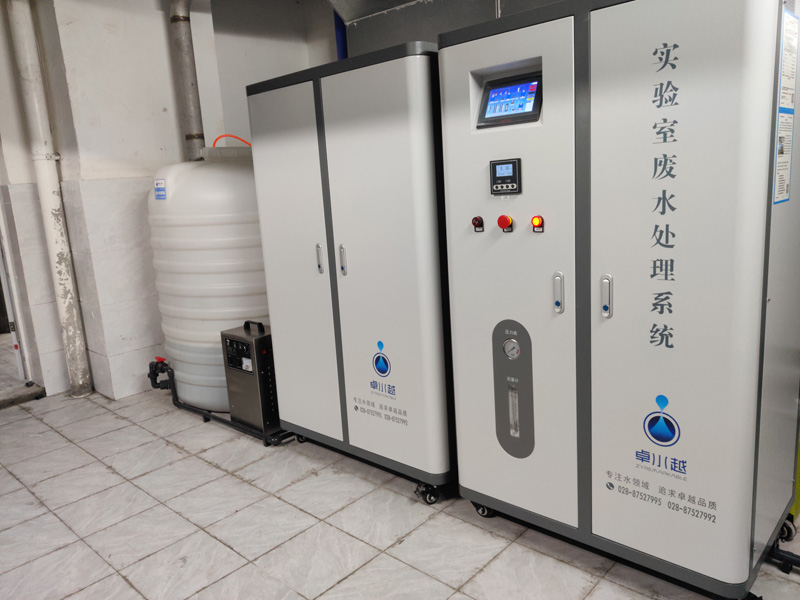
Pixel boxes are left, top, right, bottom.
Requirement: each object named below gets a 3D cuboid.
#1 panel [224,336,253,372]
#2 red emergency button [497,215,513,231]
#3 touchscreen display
[{"bbox_3d":[-0.755,0.262,2.924,0.212,0.148,0.020,7,15,42],"label":"panel"},{"bbox_3d":[0.306,-0.227,1.815,0.041,0.041,0.032,7,15,42],"label":"red emergency button"},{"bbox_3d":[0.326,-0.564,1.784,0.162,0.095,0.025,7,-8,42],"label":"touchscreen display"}]

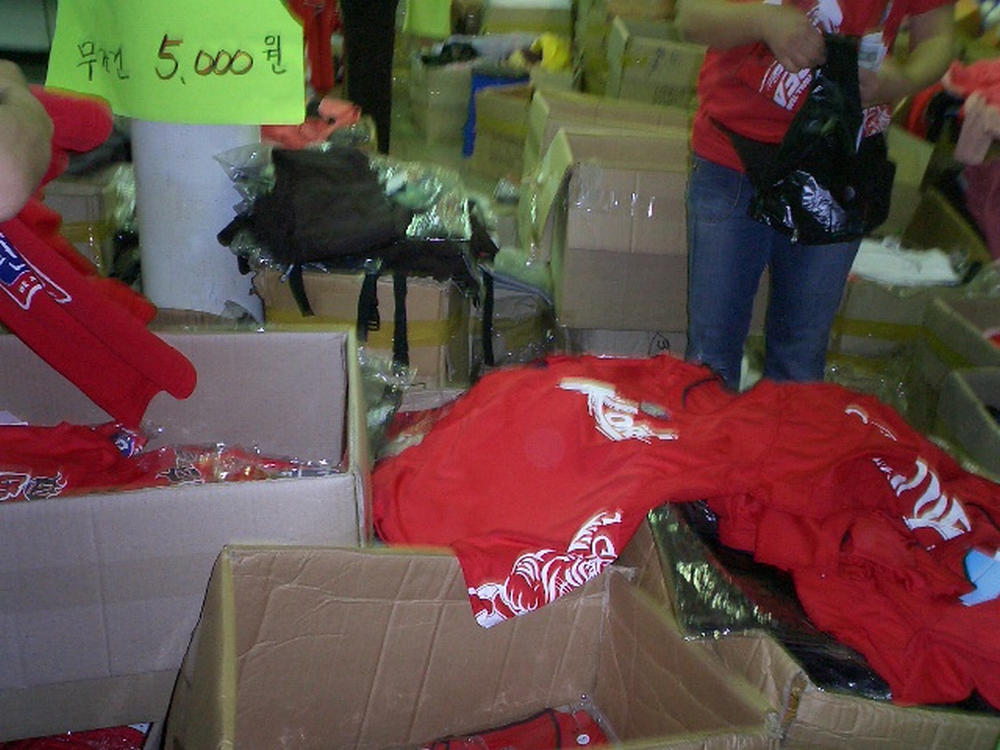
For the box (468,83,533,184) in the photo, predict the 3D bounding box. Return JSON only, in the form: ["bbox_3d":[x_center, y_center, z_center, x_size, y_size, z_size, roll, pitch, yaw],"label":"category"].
[{"bbox_3d":[0.187,-0.915,4.087,0.450,0.310,0.420,10,23,17],"label":"box"}]

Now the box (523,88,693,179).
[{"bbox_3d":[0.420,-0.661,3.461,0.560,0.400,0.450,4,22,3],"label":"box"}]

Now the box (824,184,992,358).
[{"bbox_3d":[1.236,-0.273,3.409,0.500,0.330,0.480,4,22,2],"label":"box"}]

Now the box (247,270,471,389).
[{"bbox_3d":[-0.306,-0.167,2.547,0.430,0.240,0.360,5,23,5],"label":"box"}]

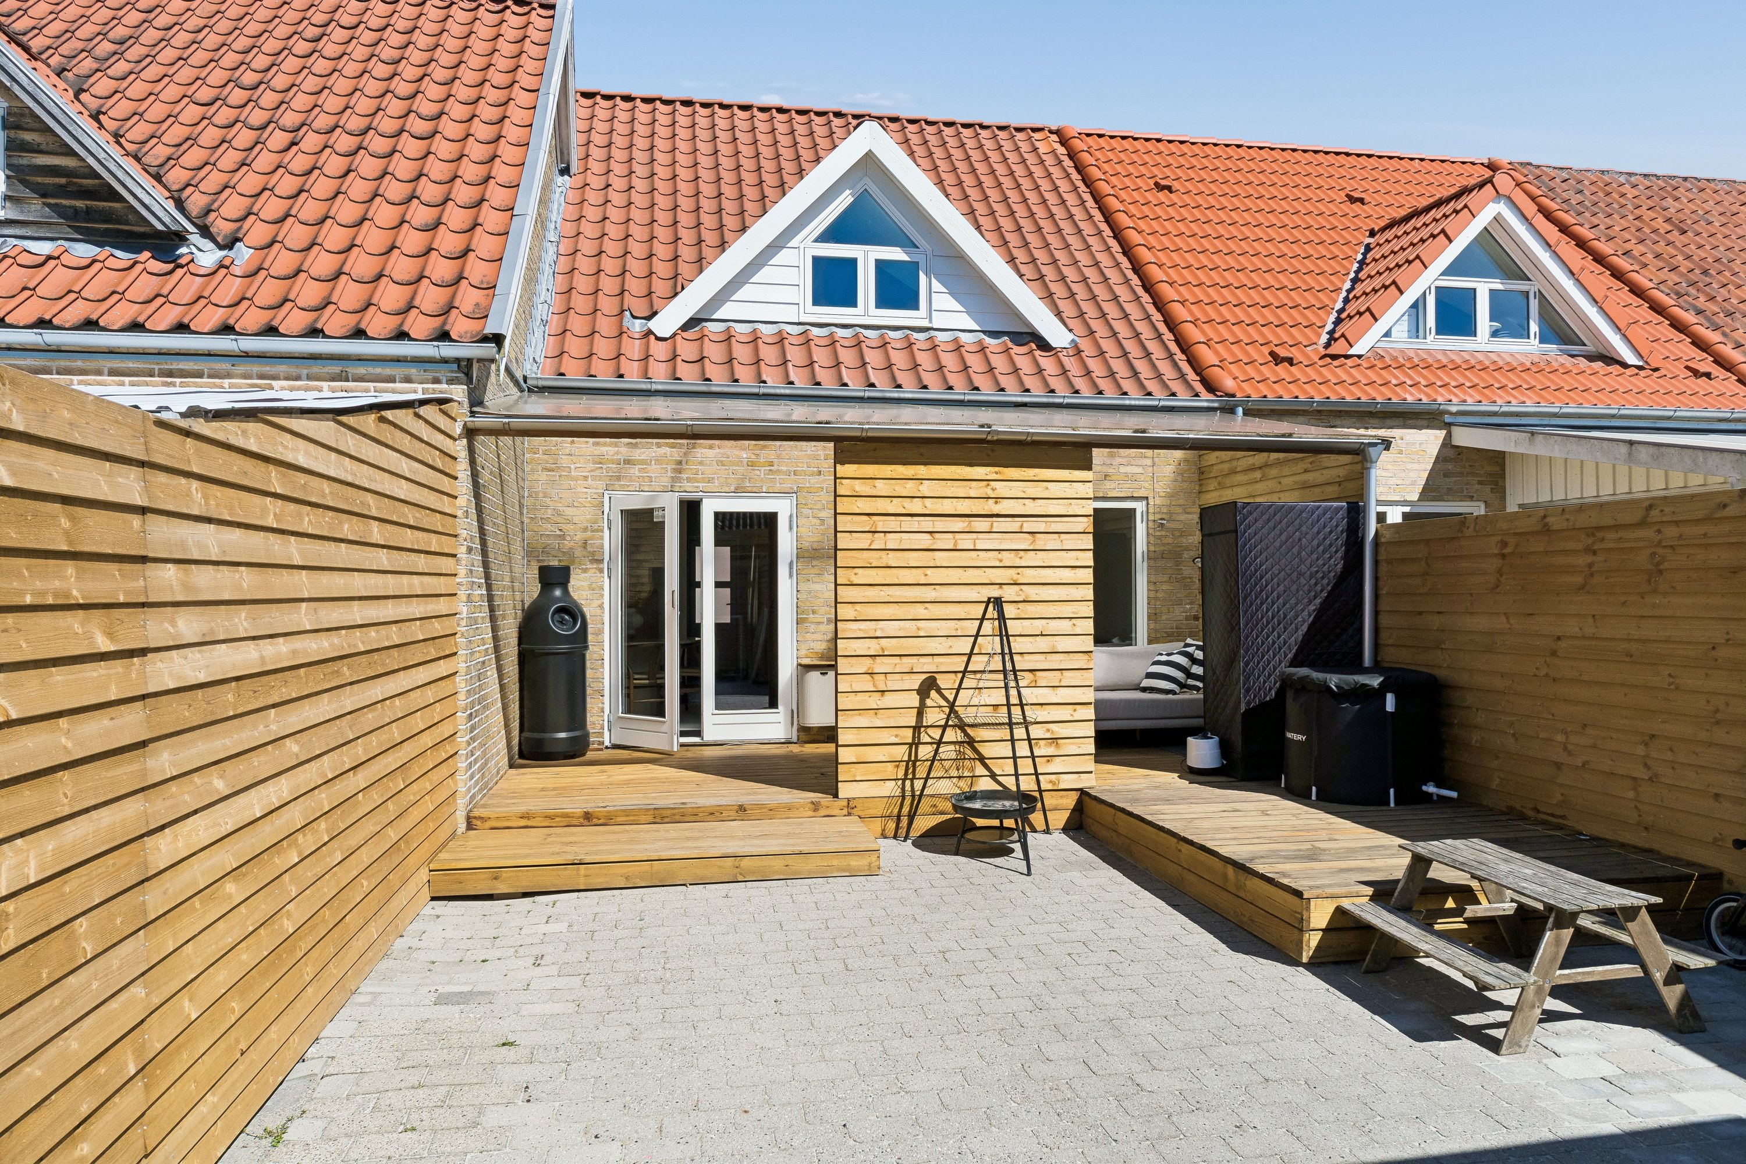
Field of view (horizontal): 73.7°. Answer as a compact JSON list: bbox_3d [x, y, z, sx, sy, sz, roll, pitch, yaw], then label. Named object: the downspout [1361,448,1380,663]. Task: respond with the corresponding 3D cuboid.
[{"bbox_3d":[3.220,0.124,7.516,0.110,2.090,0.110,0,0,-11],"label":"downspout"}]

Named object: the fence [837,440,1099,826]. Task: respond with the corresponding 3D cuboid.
[{"bbox_3d":[0.573,0.266,7.089,1.628,2.175,0.100,0,0,-11],"label":"fence"}]

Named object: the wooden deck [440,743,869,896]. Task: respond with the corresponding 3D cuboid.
[{"bbox_3d":[-1.390,1.425,7.505,2.270,0.266,3.230,0,0,-11],"label":"wooden deck"}]

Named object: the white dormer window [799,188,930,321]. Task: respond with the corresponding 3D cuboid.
[{"bbox_3d":[-0.070,-2.724,9.680,1.090,1.150,0.100,0,0,-11],"label":"white dormer window"}]

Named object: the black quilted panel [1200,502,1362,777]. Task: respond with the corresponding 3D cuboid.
[{"bbox_3d":[2.769,0.384,7.964,0.890,1.810,0.700,0,0,-7],"label":"black quilted panel"}]

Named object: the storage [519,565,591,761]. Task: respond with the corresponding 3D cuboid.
[{"bbox_3d":[-2.372,0.593,8.669,0.510,1.410,0.510,0,0,-31],"label":"storage"}]

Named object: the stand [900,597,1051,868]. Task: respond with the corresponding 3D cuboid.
[{"bbox_3d":[0.709,0.808,6.564,0.900,1.447,0.900,0,0,-11],"label":"stand"}]

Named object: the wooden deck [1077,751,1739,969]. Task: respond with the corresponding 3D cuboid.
[{"bbox_3d":[2.300,1.424,7.156,2.010,0.281,4.560,0,0,-11],"label":"wooden deck"}]

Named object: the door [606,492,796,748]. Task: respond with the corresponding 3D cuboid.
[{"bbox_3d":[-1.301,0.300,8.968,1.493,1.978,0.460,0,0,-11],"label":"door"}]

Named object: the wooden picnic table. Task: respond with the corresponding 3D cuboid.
[{"bbox_3d":[2.487,1.333,4.379,0.980,0.485,0.980,0,0,-8],"label":"wooden picnic table"}]

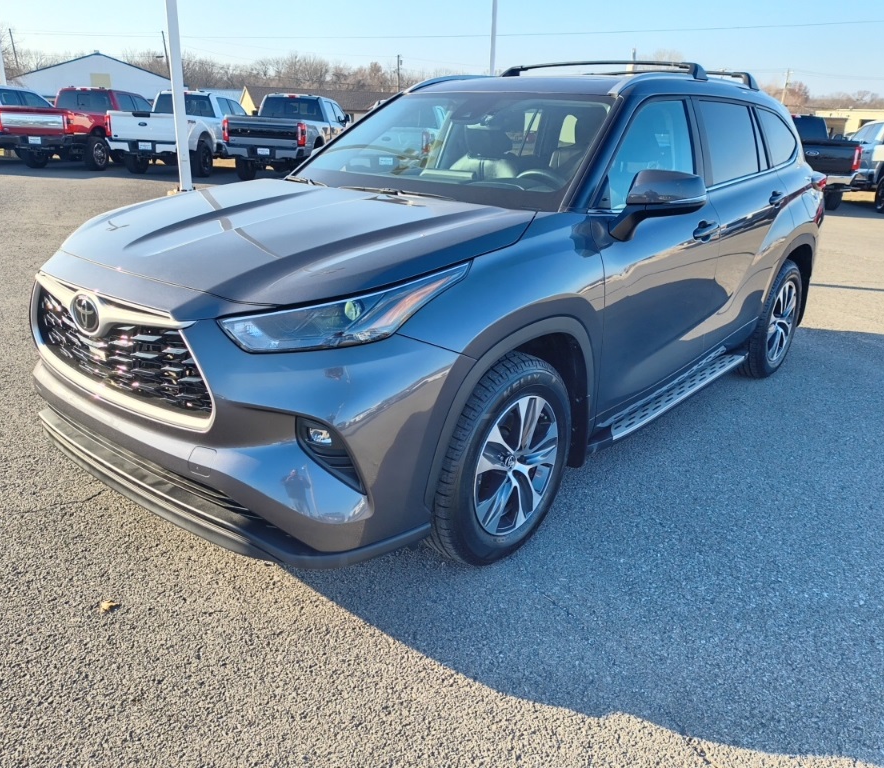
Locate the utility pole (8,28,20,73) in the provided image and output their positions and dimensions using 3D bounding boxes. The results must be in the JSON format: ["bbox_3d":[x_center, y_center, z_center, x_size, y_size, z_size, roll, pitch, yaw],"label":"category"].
[{"bbox_3d":[-47.049,-33.749,81.887,0.300,10.000,0.300,2,19,0],"label":"utility pole"}]

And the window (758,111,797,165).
[{"bbox_3d":[1.945,-1.399,4.211,0.060,0.340,0.640,-10,8,40],"label":"window"}]

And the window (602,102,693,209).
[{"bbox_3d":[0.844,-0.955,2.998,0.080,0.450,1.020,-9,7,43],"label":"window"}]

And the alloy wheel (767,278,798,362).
[{"bbox_3d":[2.043,-0.403,4.615,0.170,0.490,0.490,17,24,37],"label":"alloy wheel"}]

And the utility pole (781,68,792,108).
[{"bbox_3d":[44.753,-36.164,97.312,1.300,9.600,0.400,10,21,21],"label":"utility pole"}]

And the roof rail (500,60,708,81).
[{"bbox_3d":[0.798,-1.665,3.948,1.230,0.110,0.110,17,24,37],"label":"roof rail"}]

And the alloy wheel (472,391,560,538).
[{"bbox_3d":[0.190,0.254,2.511,0.190,0.485,0.485,17,24,37],"label":"alloy wheel"}]

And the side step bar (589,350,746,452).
[{"bbox_3d":[1.082,0.030,3.435,0.180,0.090,1.660,17,24,37],"label":"side step bar"}]

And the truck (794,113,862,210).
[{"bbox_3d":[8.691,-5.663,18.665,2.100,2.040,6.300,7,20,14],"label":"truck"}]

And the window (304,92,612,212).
[{"bbox_3d":[0.042,-1.083,3.200,1.430,0.110,0.750,17,58,37],"label":"window"}]

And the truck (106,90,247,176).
[{"bbox_3d":[-6.784,-6.983,20.568,2.150,2.060,6.300,4,19,6],"label":"truck"}]

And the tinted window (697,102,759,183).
[{"bbox_3d":[1.443,-1.186,3.638,0.060,0.400,0.770,-9,7,43],"label":"tinted window"}]

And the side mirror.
[{"bbox_3d":[0.776,-0.643,2.658,0.250,0.250,0.260,17,24,37],"label":"side mirror"}]

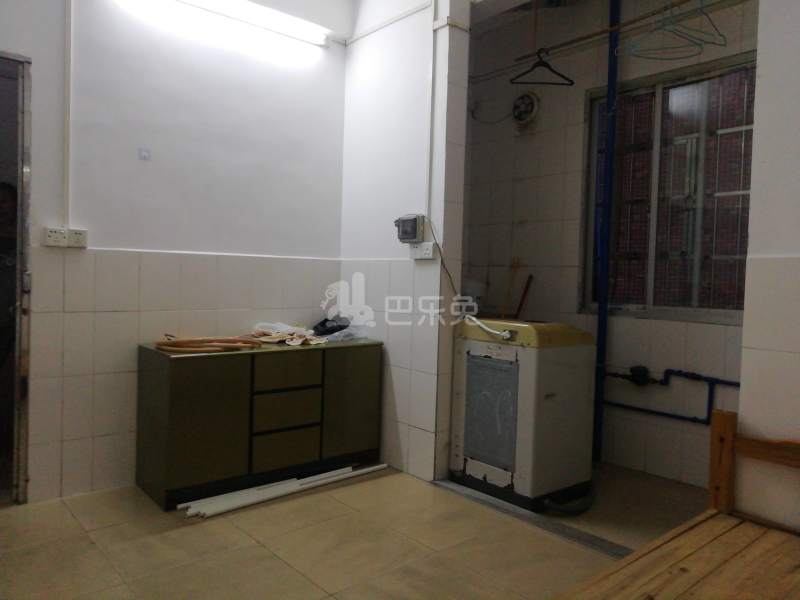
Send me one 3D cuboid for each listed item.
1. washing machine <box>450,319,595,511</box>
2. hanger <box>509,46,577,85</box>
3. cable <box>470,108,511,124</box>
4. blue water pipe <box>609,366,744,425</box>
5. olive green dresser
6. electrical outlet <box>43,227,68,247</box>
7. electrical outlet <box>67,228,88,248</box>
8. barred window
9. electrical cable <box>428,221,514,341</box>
[{"bbox_3d":[0.638,0.533,3.122,0.492,0.865,0.533,0,3,-40],"label":"washing machine"},{"bbox_3d":[0.879,-1.442,3.720,0.390,0.232,0.025,2,2,0],"label":"hanger"},{"bbox_3d":[0.648,-1.325,4.336,0.030,0.135,0.400,0,3,-39],"label":"cable"},{"bbox_3d":[1.466,0.512,3.289,0.080,0.250,0.750,0,3,-39],"label":"blue water pipe"},{"bbox_3d":[-0.705,0.595,3.258,1.235,0.692,0.410,0,3,-39],"label":"olive green dresser"},{"bbox_3d":[-1.567,-0.285,2.742,0.088,0.086,0.035,0,3,-39],"label":"electrical outlet"},{"bbox_3d":[-1.498,-0.285,2.799,0.086,0.086,0.035,0,3,-39],"label":"electrical outlet"},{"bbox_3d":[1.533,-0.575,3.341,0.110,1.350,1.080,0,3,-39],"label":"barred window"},{"bbox_3d":[0.346,-0.110,2.985,0.135,0.580,0.475,0,3,-40],"label":"electrical cable"}]

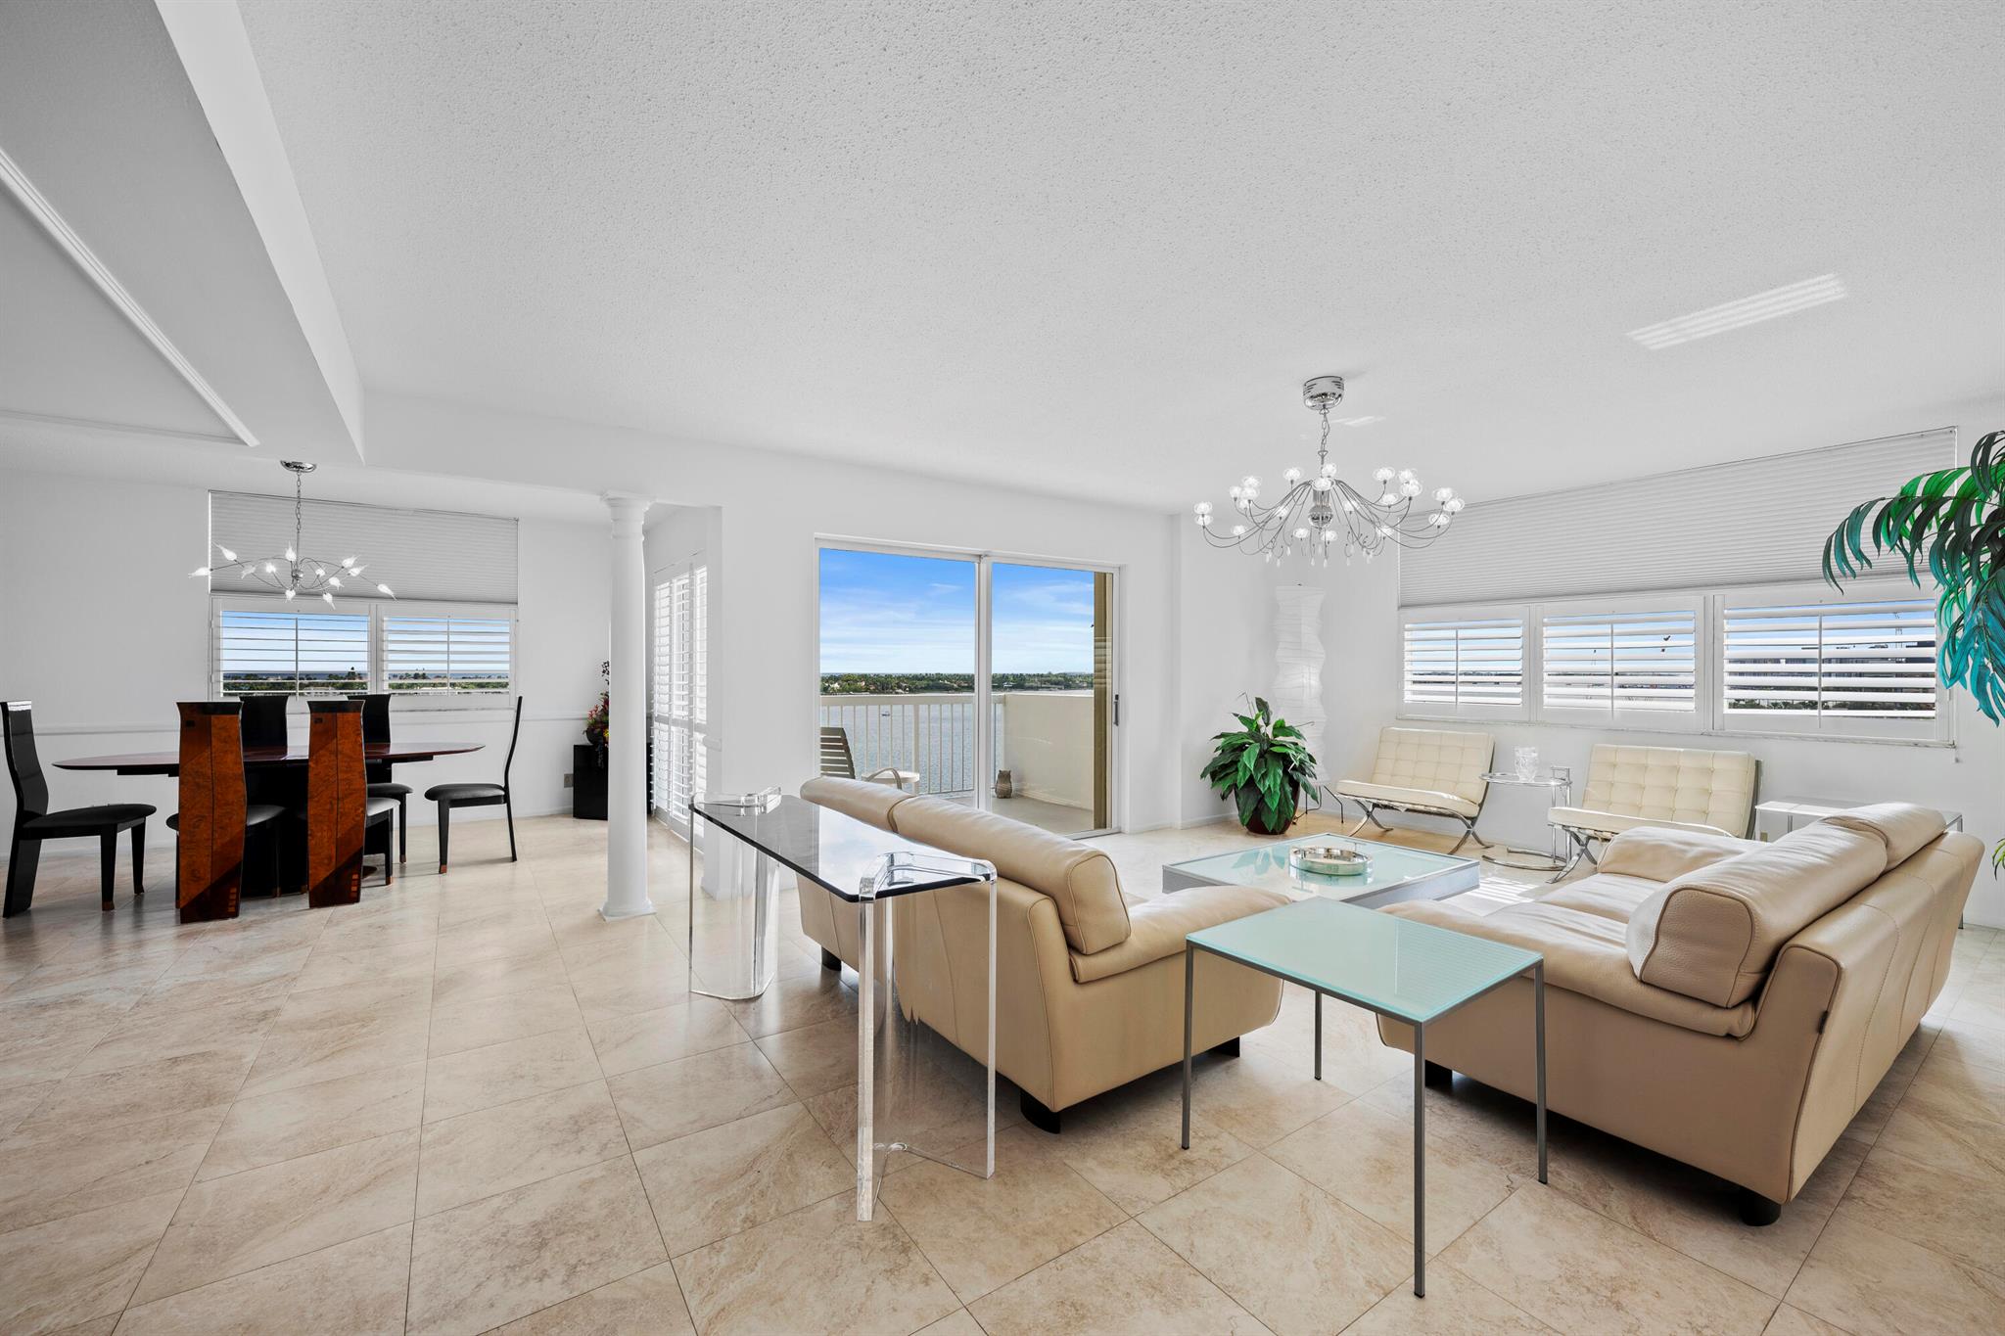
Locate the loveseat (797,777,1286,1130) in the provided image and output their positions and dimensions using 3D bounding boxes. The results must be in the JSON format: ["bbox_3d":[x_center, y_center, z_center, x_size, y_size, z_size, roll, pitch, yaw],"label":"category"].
[{"bbox_3d":[0.009,0.890,3.054,1.114,0.753,1.780,0,0,-35],"label":"loveseat"}]

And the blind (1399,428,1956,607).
[{"bbox_3d":[3.935,-0.846,5.046,0.060,0.720,2.820,0,0,-35],"label":"blind"}]

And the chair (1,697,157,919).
[{"bbox_3d":[-4.823,0.717,4.091,0.550,1.080,0.440,0,0,-31],"label":"chair"}]

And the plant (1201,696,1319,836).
[{"bbox_3d":[2.060,0.752,6.111,0.860,1.050,0.880,0,0,-35],"label":"plant"}]

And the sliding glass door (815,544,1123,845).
[{"bbox_3d":[-0.117,0.259,5.326,2.420,2.040,0.100,0,0,-35],"label":"sliding glass door"}]

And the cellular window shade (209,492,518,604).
[{"bbox_3d":[-4.839,-0.891,6.049,1.830,0.710,0.060,0,0,-35],"label":"cellular window shade"}]

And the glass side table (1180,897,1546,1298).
[{"bbox_3d":[0.912,0.993,1.996,0.615,0.560,0.615,0,0,-35],"label":"glass side table"}]

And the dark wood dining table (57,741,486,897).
[{"bbox_3d":[-4.110,0.873,4.516,1.860,0.750,0.980,0,0,-35],"label":"dark wood dining table"}]

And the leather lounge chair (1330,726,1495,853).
[{"bbox_3d":[2.946,0.869,5.618,0.780,0.790,0.760,0,0,-35],"label":"leather lounge chair"}]

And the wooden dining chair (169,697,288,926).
[{"bbox_3d":[-4.127,0.732,4.157,0.460,1.090,0.510,0,0,-32],"label":"wooden dining chair"}]

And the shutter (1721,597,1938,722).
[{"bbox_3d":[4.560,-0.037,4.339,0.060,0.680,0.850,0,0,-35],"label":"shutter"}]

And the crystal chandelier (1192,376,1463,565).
[{"bbox_3d":[1.466,-0.889,3.552,1.114,0.806,1.114,0,0,-35],"label":"crystal chandelier"}]

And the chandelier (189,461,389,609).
[{"bbox_3d":[-4.225,-0.807,4.680,0.900,0.870,0.900,0,0,-35],"label":"chandelier"}]

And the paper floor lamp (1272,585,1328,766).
[{"bbox_3d":[2.550,0.305,6.612,0.450,1.960,0.450,0,0,-15],"label":"paper floor lamp"}]

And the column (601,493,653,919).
[{"bbox_3d":[-1.928,0.186,4.024,0.220,2.130,0.220,0,0,-35],"label":"column"}]

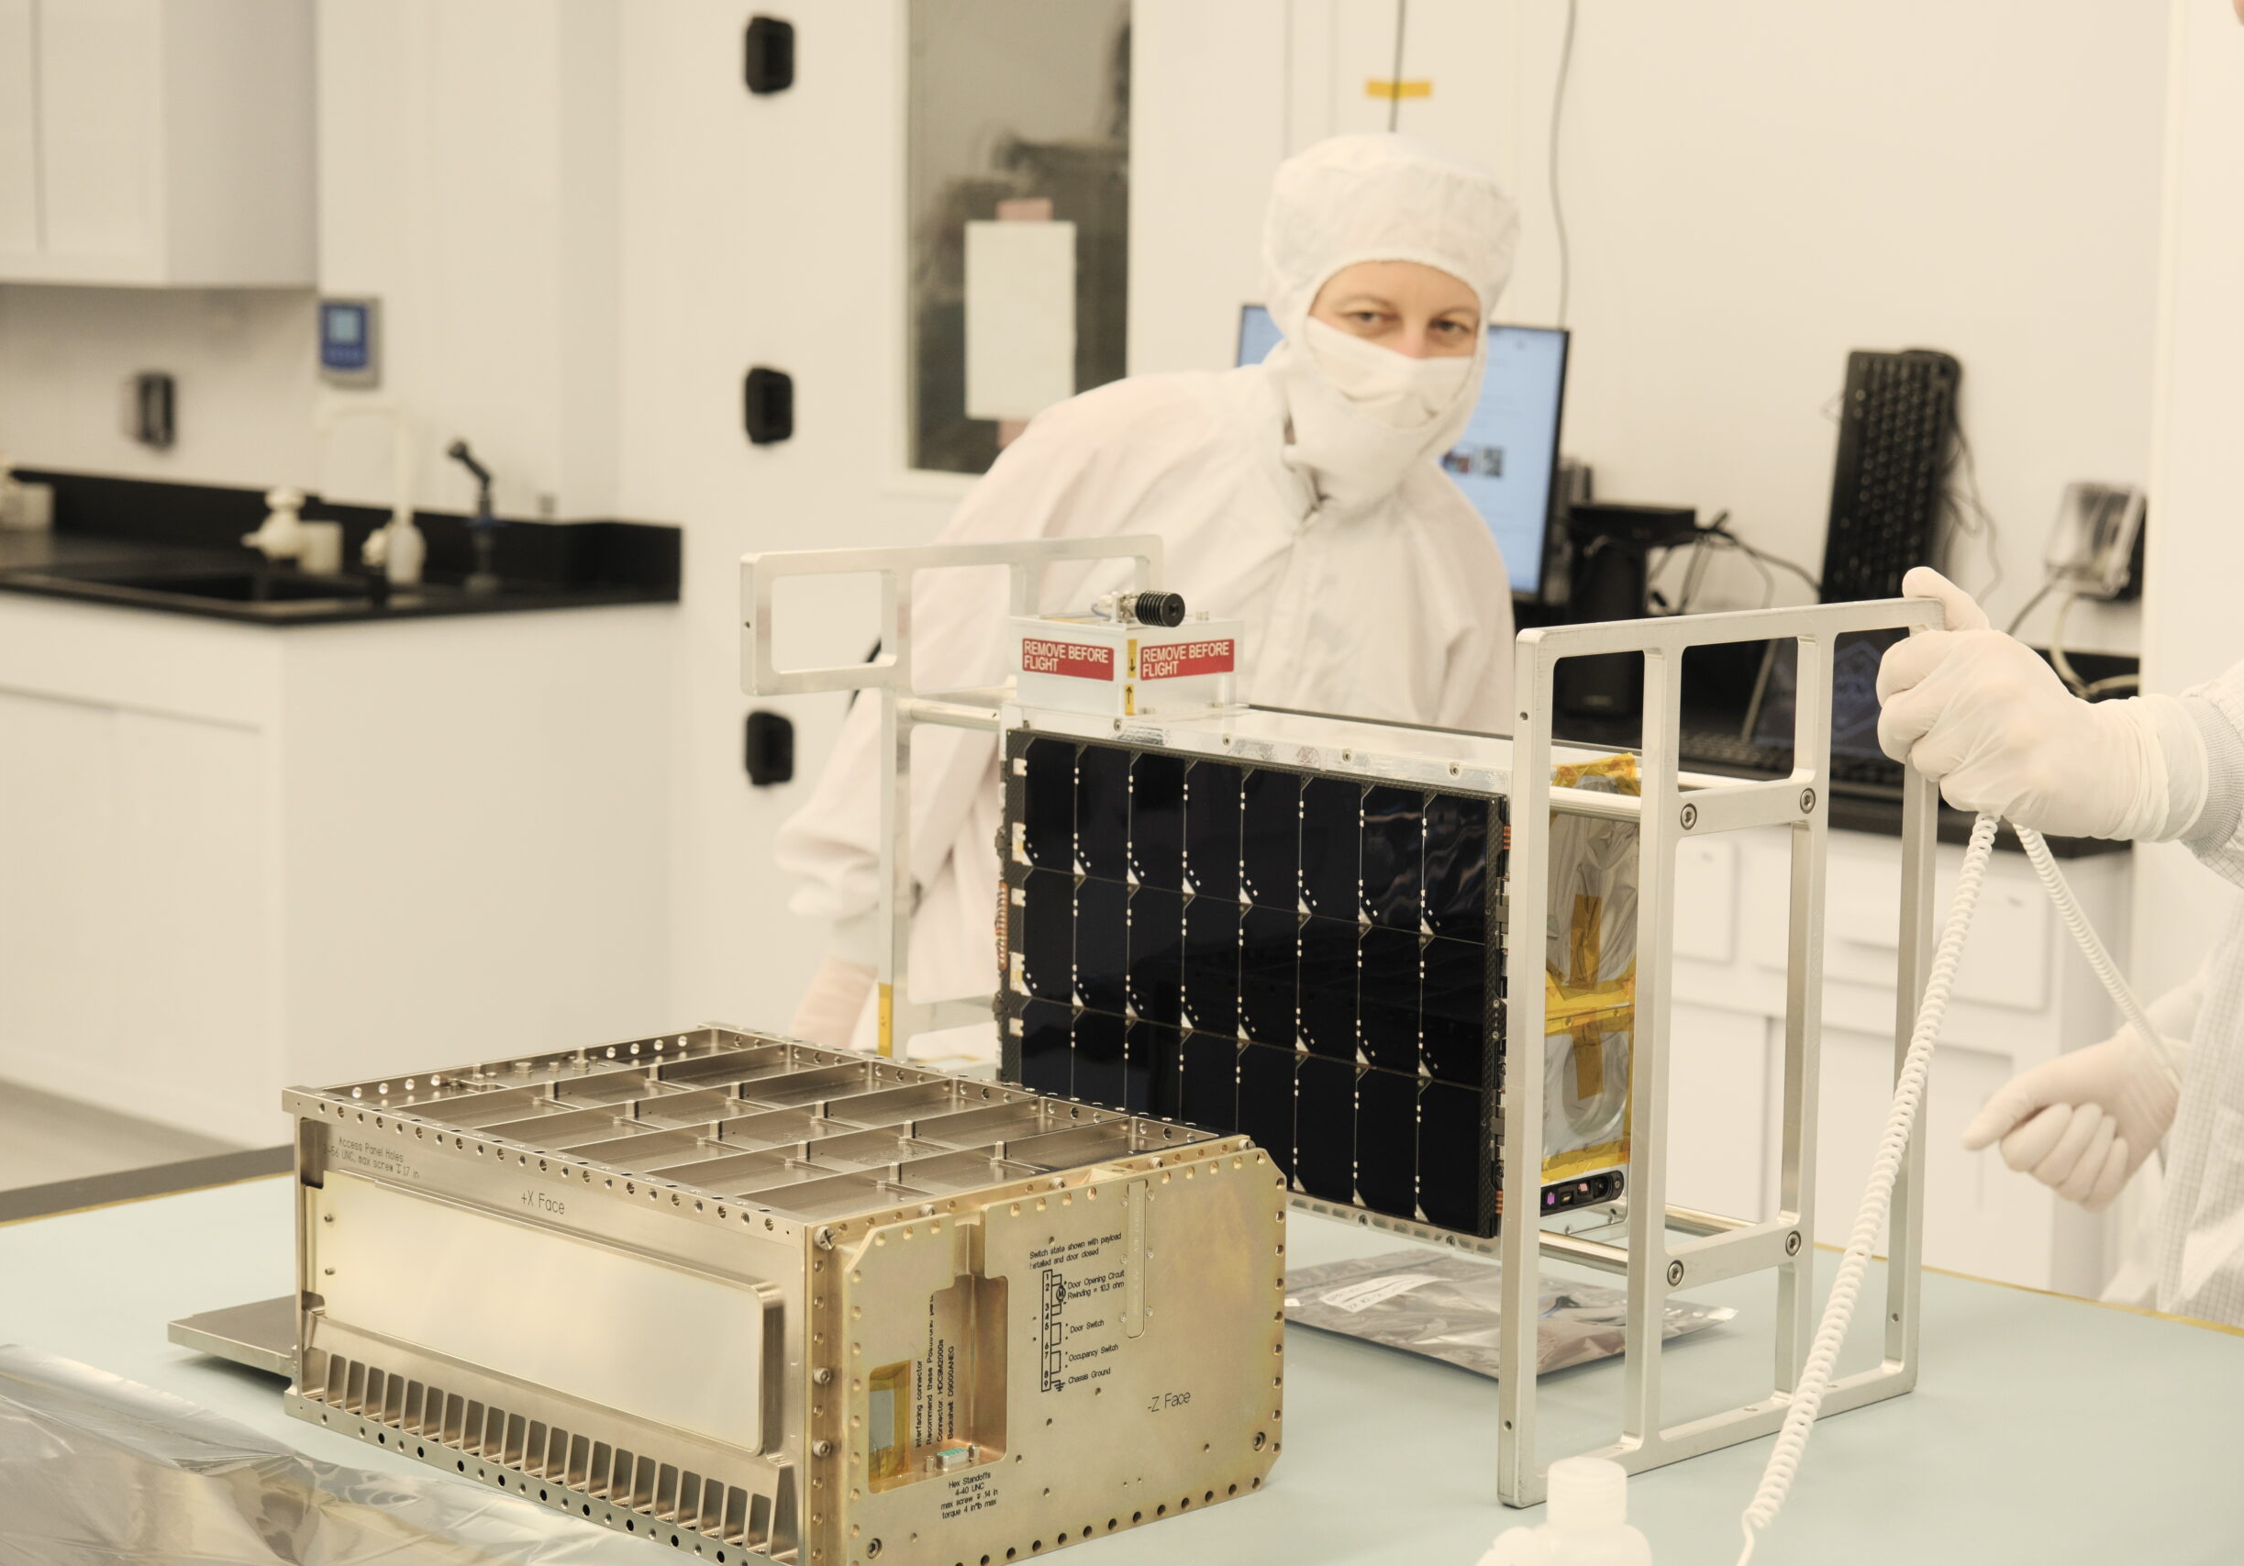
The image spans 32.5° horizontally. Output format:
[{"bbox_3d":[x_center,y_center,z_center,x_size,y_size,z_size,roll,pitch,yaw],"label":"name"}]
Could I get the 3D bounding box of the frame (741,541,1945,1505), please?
[{"bbox_3d":[0.096,0.089,2.005,0.298,0.396,0.573,-6,10,-42],"label":"frame"}]

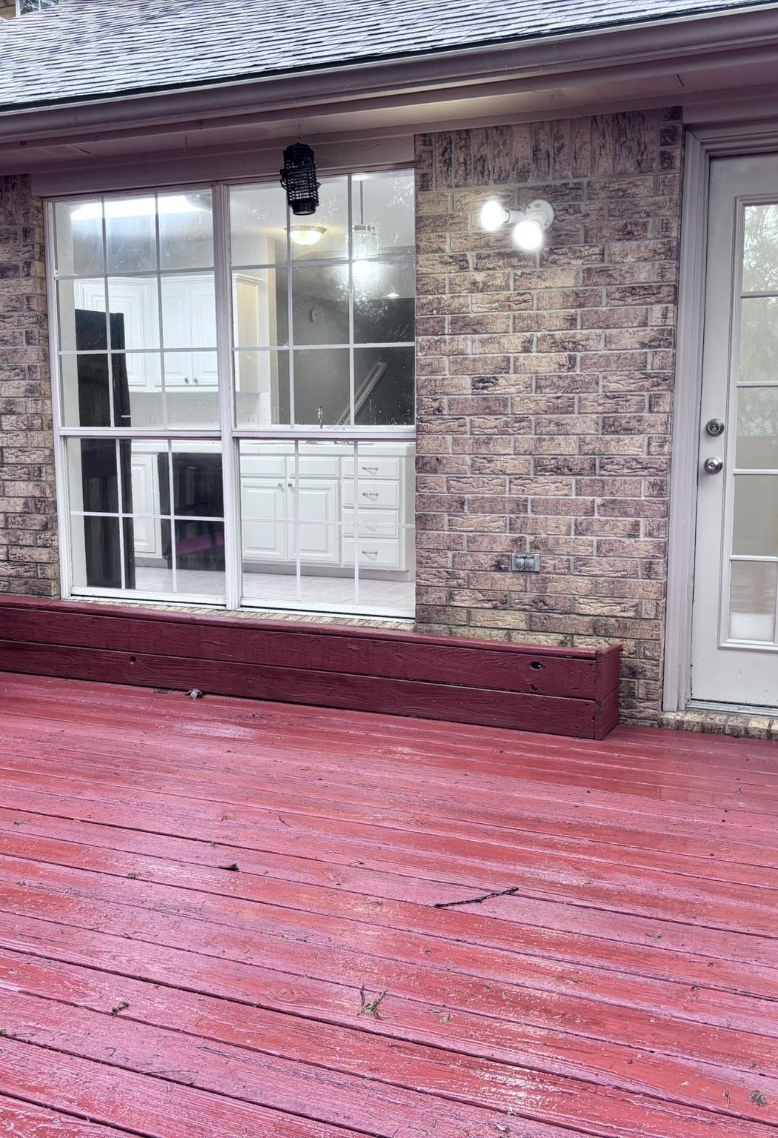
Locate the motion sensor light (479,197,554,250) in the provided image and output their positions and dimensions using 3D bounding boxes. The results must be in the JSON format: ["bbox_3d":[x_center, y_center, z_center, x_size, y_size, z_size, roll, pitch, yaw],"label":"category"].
[{"bbox_3d":[0.462,-1.263,4.181,0.246,0.202,0.197,3,8,23],"label":"motion sensor light"}]

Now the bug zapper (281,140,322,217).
[{"bbox_3d":[-0.340,-1.512,4.421,0.156,0.274,0.146,-4,6,0],"label":"bug zapper"}]

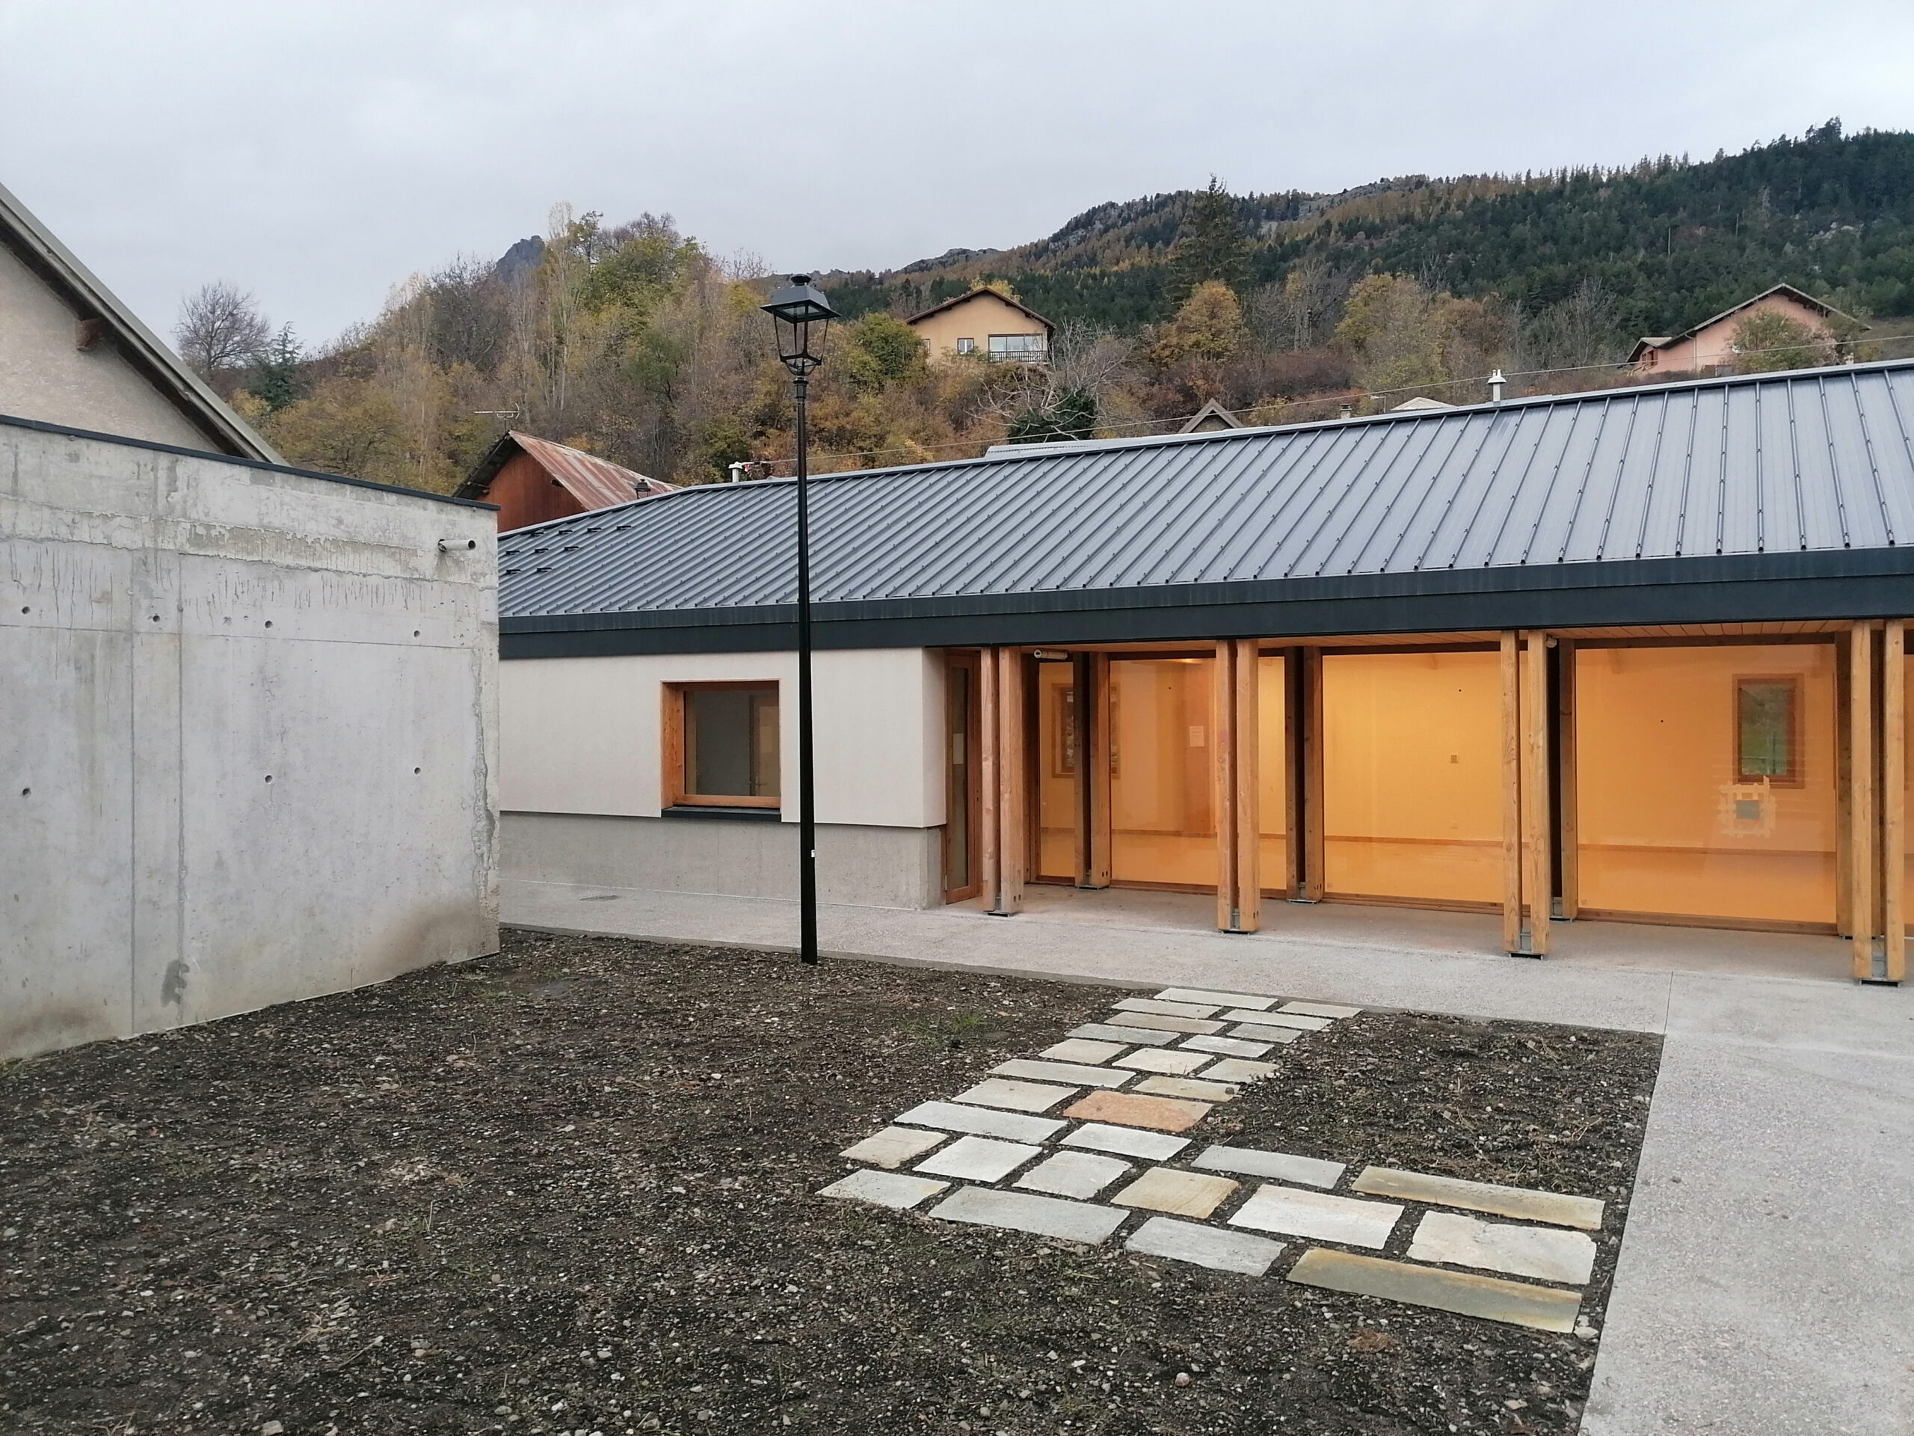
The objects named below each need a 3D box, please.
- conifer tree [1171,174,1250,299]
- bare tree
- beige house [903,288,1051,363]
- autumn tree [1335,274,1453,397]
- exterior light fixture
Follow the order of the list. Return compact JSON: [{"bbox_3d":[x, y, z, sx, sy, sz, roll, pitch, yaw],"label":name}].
[{"bbox_3d":[24.544,-45.676,145.000,7.800,13.800,7.800,0,0,0],"label":"conifer tree"},{"bbox_3d":[-54.152,-28.260,110.000,7.100,8.200,7.000,0,0,0],"label":"bare tree"},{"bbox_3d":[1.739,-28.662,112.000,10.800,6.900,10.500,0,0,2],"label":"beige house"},{"bbox_3d":[29.832,-25.898,102.000,8.000,8.800,7.600,0,0,0],"label":"autumn tree"},{"bbox_3d":[-1.034,-0.669,10.200,0.390,4.710,0.390,0,1,45],"label":"exterior light fixture"}]

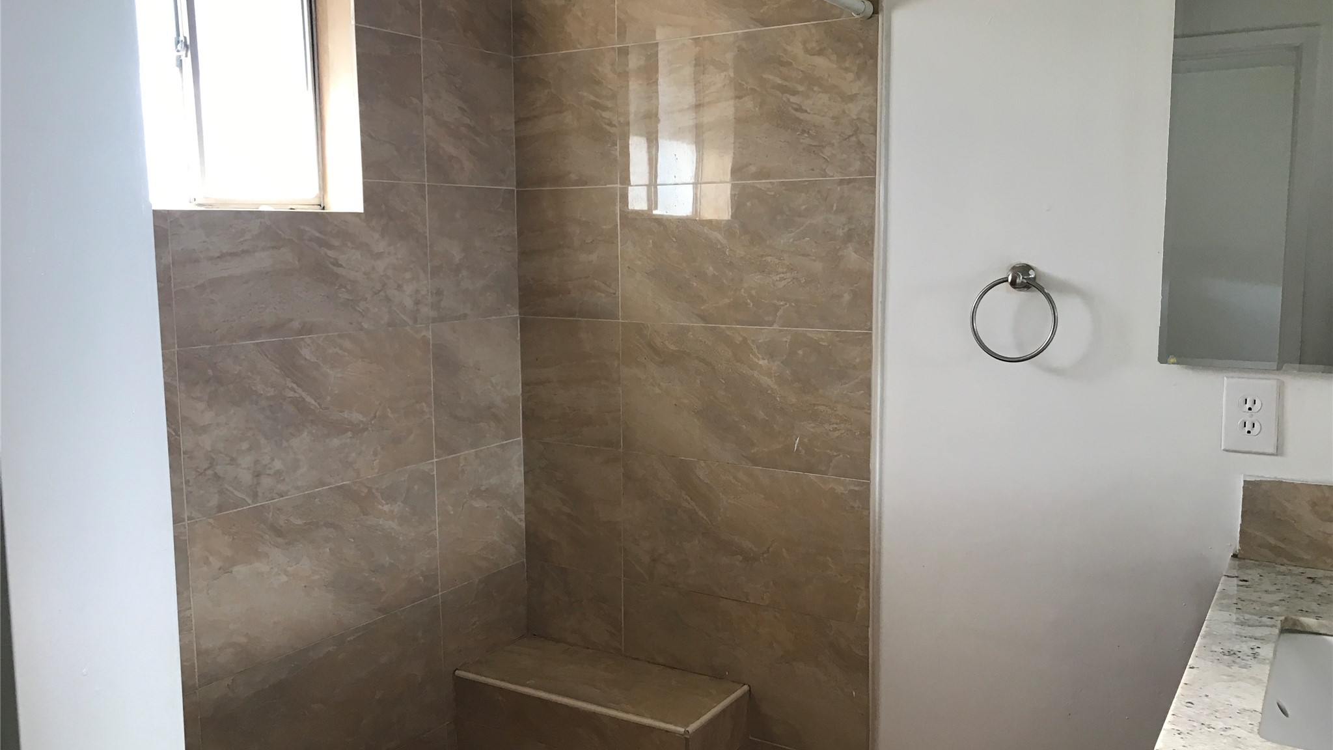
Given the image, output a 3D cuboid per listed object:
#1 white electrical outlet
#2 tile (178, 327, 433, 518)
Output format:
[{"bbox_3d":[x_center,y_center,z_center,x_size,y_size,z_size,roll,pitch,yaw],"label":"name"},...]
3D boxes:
[{"bbox_3d":[0.976,0.068,1.801,0.080,0.124,0.008,4,8,31],"label":"white electrical outlet"},{"bbox_3d":[-0.676,0.074,2.113,0.013,0.301,0.609,4,8,31],"label":"tile"}]

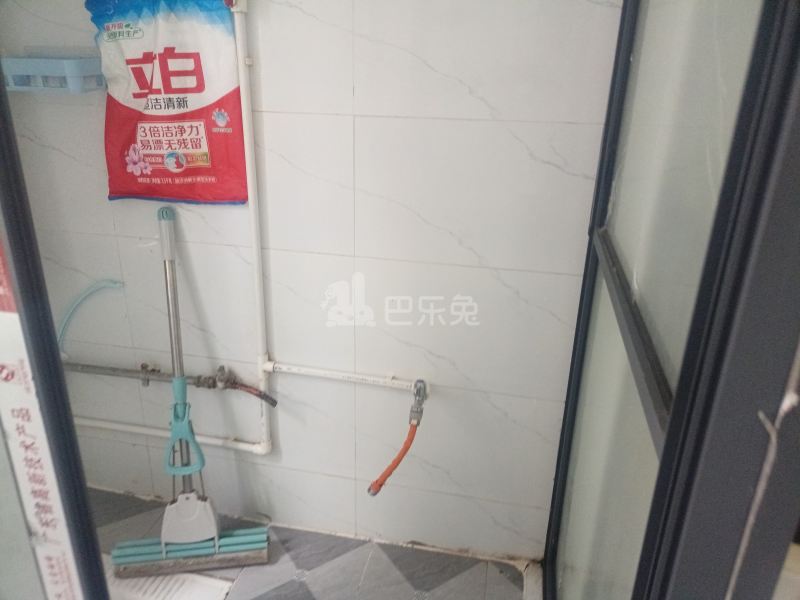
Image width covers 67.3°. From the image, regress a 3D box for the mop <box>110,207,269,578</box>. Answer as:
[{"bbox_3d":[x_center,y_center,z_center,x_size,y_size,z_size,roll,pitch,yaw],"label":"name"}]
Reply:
[{"bbox_3d":[-0.533,0.222,1.461,0.370,0.907,0.110,-2,12,-8],"label":"mop"}]

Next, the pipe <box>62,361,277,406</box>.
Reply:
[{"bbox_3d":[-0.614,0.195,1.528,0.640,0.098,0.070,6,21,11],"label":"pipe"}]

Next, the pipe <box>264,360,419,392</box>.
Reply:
[{"bbox_3d":[-0.142,0.181,1.429,0.382,0.028,0.030,6,21,11],"label":"pipe"}]

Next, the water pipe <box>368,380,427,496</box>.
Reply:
[{"bbox_3d":[-0.007,0.326,1.412,0.127,0.300,0.105,6,21,11],"label":"water pipe"}]

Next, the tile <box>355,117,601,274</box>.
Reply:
[{"bbox_3d":[0.173,-0.212,1.239,0.550,0.300,0.010,6,21,11],"label":"tile"}]

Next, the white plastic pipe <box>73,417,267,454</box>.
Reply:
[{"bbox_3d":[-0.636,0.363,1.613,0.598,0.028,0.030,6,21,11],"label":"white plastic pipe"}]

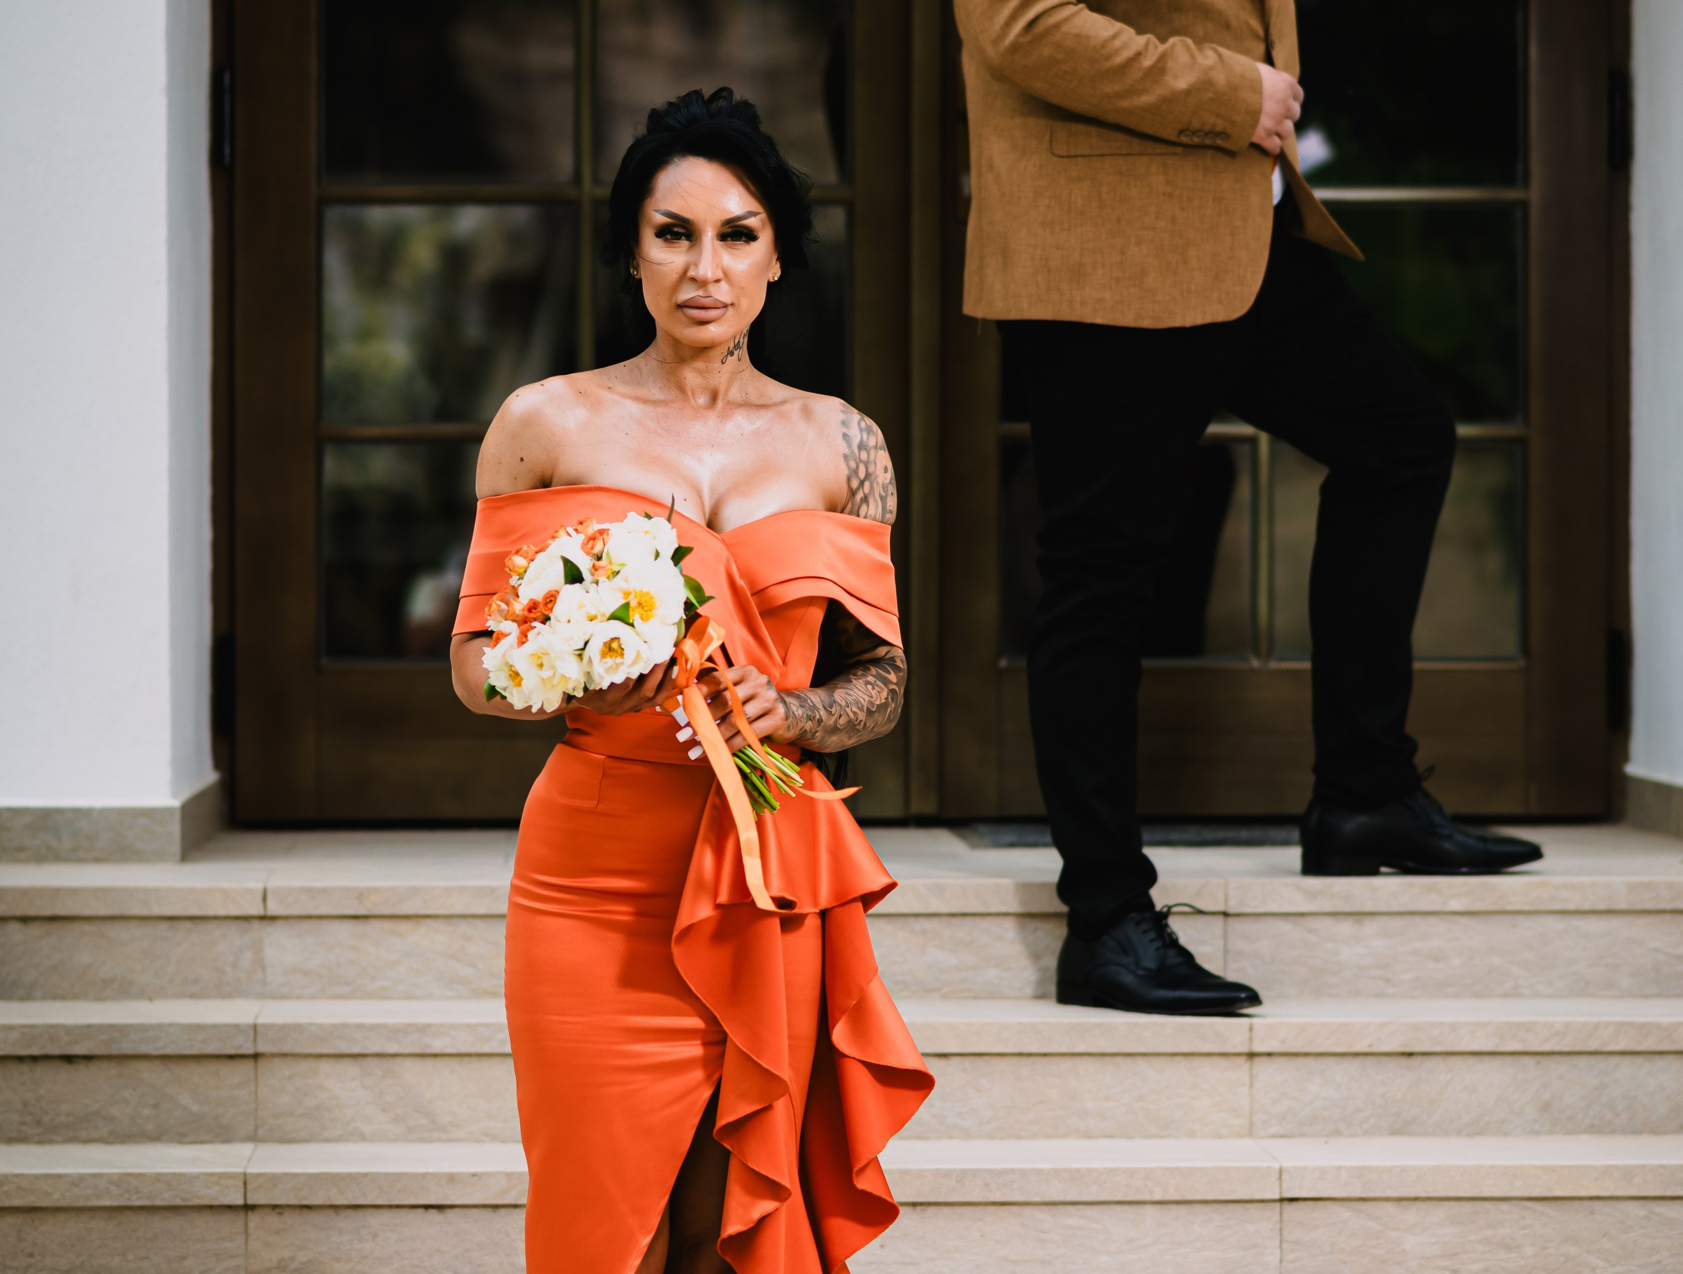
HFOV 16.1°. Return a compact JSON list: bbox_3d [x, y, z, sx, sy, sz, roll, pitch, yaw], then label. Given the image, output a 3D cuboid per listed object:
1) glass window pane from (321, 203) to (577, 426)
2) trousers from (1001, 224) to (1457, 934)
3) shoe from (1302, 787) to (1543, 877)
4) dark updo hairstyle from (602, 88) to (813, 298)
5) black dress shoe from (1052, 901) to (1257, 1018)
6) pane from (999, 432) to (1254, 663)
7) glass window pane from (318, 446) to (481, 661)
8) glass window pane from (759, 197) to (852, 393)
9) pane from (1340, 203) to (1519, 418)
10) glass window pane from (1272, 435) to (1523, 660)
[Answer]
[{"bbox_3d":[-0.590,-0.484,8.955,0.381,0.337,0.020,0,1,-3],"label":"glass window pane"},{"bbox_3d":[0.483,-0.113,7.501,0.520,0.940,0.460,1,1,24],"label":"trousers"},{"bbox_3d":[0.746,0.249,7.629,0.302,0.112,0.105,0,1,-5],"label":"shoe"},{"bbox_3d":[-0.139,-0.462,6.188,0.215,0.215,0.230,0,1,-3],"label":"dark updo hairstyle"},{"bbox_3d":[0.395,0.402,7.336,0.310,0.118,0.110,1,1,38],"label":"black dress shoe"},{"bbox_3d":[0.425,-0.132,8.867,0.380,0.330,0.020,0,1,-3],"label":"pane"},{"bbox_3d":[-0.582,-0.127,8.812,0.378,0.330,0.020,0,1,-3],"label":"glass window pane"},{"bbox_3d":[-0.178,-0.487,8.976,0.383,0.341,0.020,0,1,-3],"label":"glass window pane"},{"bbox_3d":[0.844,-0.490,9.031,0.379,0.331,0.020,0,1,-3],"label":"pane"},{"bbox_3d":[0.845,-0.133,9.036,0.379,0.334,0.020,0,1,-3],"label":"glass window pane"}]

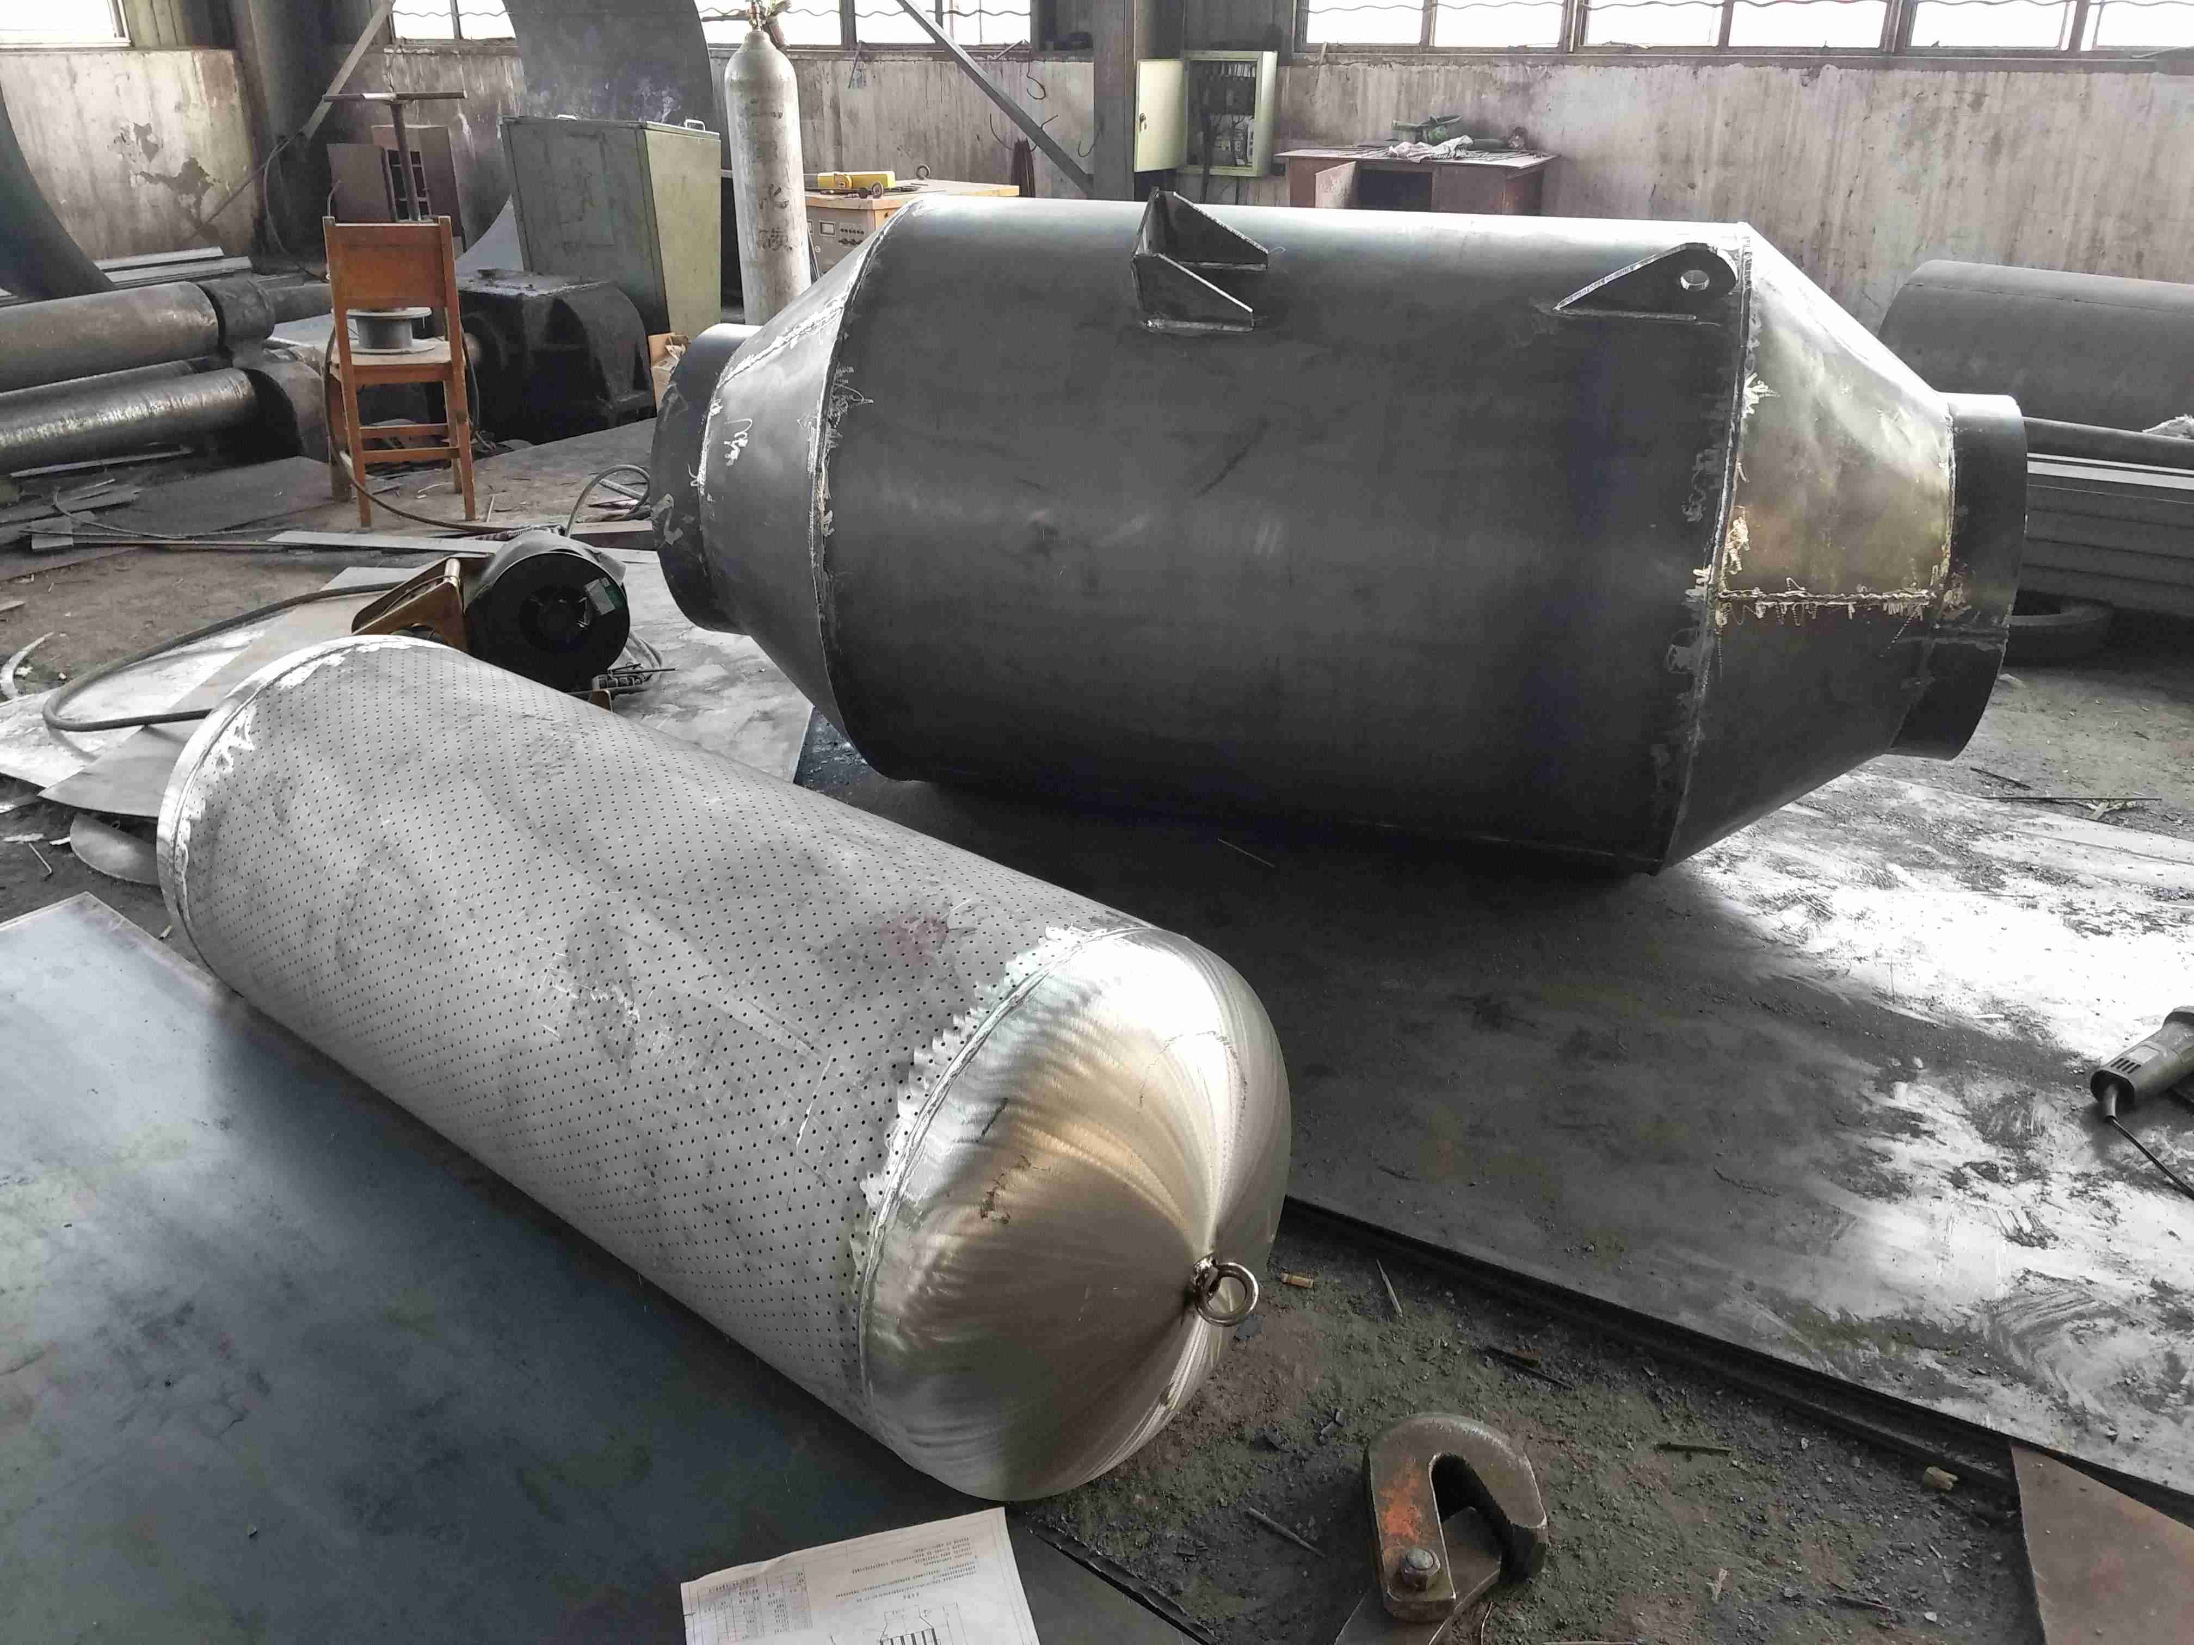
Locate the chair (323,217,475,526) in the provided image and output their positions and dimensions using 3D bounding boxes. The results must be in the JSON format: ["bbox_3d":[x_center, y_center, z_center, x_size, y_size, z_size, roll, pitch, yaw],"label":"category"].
[{"bbox_3d":[-2.022,-1.321,4.609,0.370,0.850,0.410,-8,27,-15],"label":"chair"}]

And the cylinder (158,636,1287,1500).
[{"bbox_3d":[-0.447,0.207,1.801,1.493,0.539,0.539,20,32,34],"label":"cylinder"}]

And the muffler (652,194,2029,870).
[{"bbox_3d":[0.329,-0.502,2.704,2.110,1.030,1.030,7,27,15],"label":"muffler"}]

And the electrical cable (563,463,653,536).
[{"bbox_3d":[-1.450,-0.975,4.679,0.270,0.180,0.250,0,26,0],"label":"electrical cable"}]

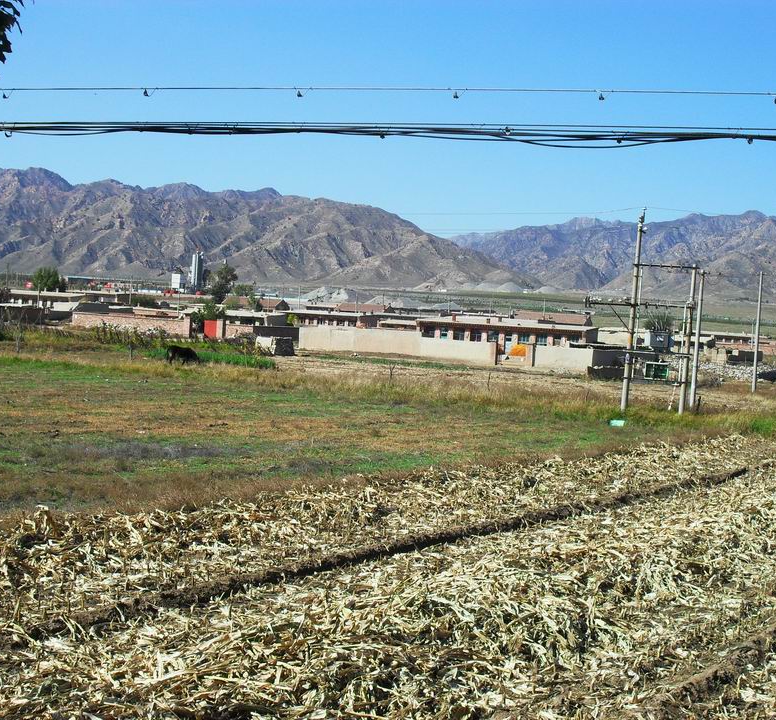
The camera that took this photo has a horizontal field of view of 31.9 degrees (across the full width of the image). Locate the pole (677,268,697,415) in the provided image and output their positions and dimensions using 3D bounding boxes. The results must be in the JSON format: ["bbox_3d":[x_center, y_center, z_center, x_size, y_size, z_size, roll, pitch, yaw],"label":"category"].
[{"bbox_3d":[13.038,-0.858,59.002,0.260,6.490,0.260,5,4,17],"label":"pole"}]

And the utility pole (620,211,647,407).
[{"bbox_3d":[10.752,-2.137,59.528,0.300,8.950,0.300,6,4,17],"label":"utility pole"}]

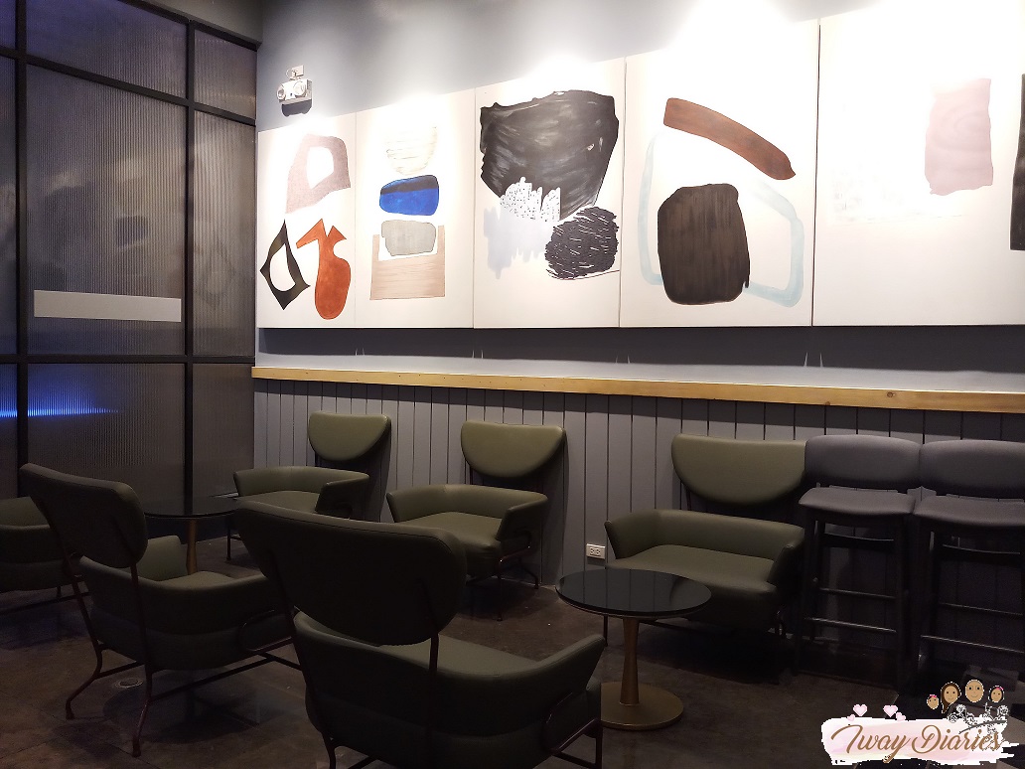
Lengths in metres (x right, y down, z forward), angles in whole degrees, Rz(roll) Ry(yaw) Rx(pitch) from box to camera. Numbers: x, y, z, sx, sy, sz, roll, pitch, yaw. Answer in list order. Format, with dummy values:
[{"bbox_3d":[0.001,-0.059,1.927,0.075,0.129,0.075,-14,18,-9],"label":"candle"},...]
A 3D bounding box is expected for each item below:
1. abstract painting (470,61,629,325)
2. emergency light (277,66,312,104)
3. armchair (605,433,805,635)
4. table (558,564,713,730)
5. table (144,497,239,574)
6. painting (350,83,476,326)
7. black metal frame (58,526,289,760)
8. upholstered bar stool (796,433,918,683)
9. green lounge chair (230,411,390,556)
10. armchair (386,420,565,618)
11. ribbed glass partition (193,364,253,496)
[{"bbox_3d":[0.197,-1.050,4.787,0.997,1.446,0.040,2,3,34],"label":"abstract painting"},{"bbox_3d":[-1.594,-2.196,6.037,0.286,0.265,0.101,2,3,34],"label":"emergency light"},{"bbox_3d":[0.946,0.761,3.909,0.866,0.952,0.735,2,3,34],"label":"armchair"},{"bbox_3d":[0.463,1.026,3.225,0.589,0.465,0.589,1,2,0],"label":"table"},{"bbox_3d":[-1.835,0.930,4.757,0.589,0.465,0.589,2,3,34],"label":"table"},{"bbox_3d":[-0.634,-1.085,5.344,1.002,1.446,0.040,2,3,34],"label":"painting"},{"bbox_3d":[-1.288,0.849,3.143,0.806,0.775,0.685,2,3,35],"label":"black metal frame"},{"bbox_3d":[1.505,0.745,3.660,0.483,1.022,0.493,2,3,27],"label":"upholstered bar stool"},{"bbox_3d":[-1.306,0.675,5.420,0.866,0.937,0.735,2,3,34],"label":"green lounge chair"},{"bbox_3d":[-0.224,0.712,4.694,0.866,0.952,0.735,2,3,34],"label":"armchair"},{"bbox_3d":[-2.107,0.329,6.069,0.030,0.967,0.529,2,3,34],"label":"ribbed glass partition"}]

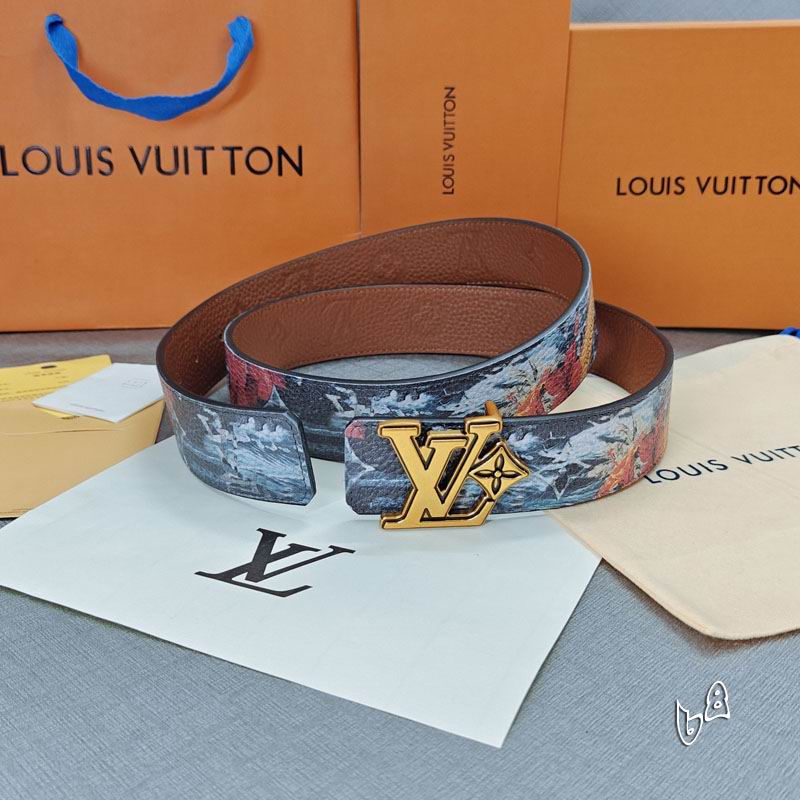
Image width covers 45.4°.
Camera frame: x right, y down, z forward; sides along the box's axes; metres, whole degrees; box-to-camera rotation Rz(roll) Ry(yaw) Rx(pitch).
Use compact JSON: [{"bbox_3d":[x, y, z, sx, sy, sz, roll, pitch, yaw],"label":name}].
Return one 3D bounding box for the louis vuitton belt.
[{"bbox_3d":[0.006,-0.022,0.437,0.232,0.072,0.186,0,25,0],"label":"louis vuitton belt"}]

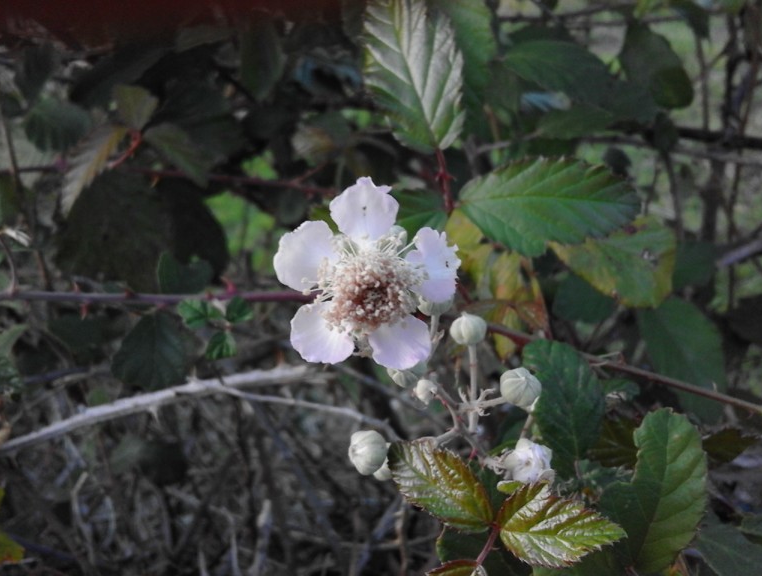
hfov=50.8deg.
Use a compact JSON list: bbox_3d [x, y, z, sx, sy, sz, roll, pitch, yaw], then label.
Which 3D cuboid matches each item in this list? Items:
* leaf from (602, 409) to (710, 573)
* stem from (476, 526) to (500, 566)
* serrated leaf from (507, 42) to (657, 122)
[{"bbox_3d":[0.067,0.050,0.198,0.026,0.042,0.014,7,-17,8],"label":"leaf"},{"bbox_3d":[0.021,0.050,0.157,0.002,0.009,0.002,26,-12,0],"label":"stem"},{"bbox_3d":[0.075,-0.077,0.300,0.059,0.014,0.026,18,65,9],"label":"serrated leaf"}]

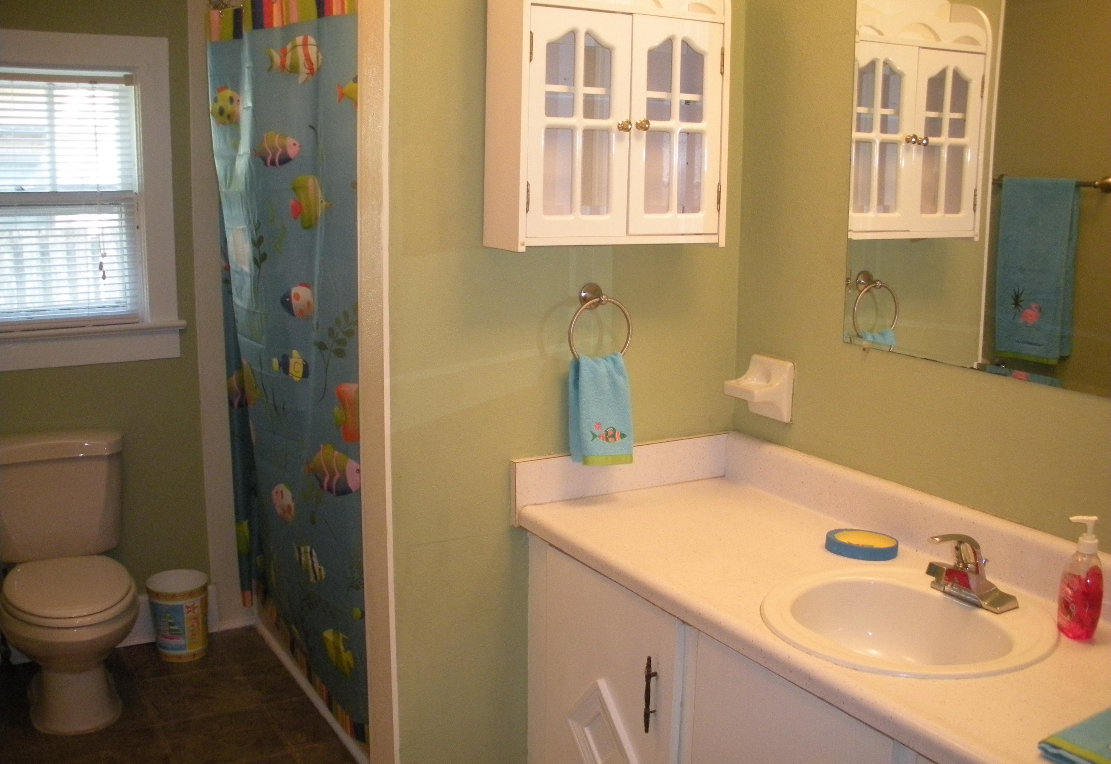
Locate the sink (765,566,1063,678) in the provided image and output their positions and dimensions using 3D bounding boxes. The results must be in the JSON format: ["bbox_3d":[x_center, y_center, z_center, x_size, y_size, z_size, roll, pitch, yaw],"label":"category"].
[{"bbox_3d":[0.555,0.442,1.795,0.475,0.180,0.483,-5,12,-29],"label":"sink"}]

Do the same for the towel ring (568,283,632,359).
[{"bbox_3d":[0.085,-0.116,2.344,0.155,0.175,0.062,-5,12,-29],"label":"towel ring"}]

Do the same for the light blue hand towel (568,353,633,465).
[{"bbox_3d":[0.098,0.054,2.362,0.145,0.240,0.060,-5,12,-29],"label":"light blue hand towel"}]

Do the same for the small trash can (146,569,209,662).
[{"bbox_3d":[-1.165,0.722,3.454,0.191,0.238,0.191,1,11,0],"label":"small trash can"}]

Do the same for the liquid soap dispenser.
[{"bbox_3d":[0.795,0.294,1.695,0.060,0.188,0.072,-1,11,-10],"label":"liquid soap dispenser"}]

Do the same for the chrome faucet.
[{"bbox_3d":[0.640,0.294,1.785,0.158,0.128,0.148,-5,12,-29],"label":"chrome faucet"}]

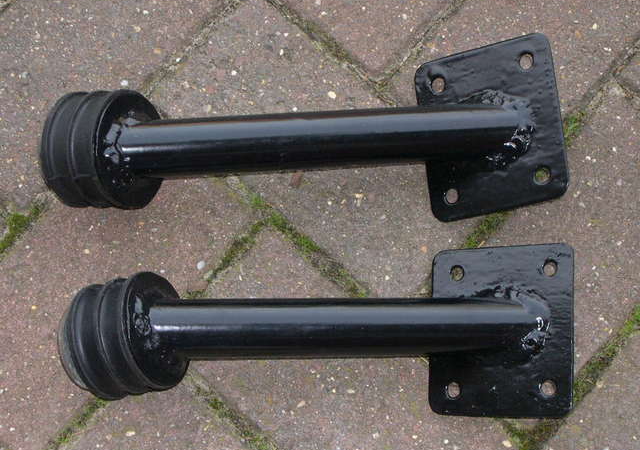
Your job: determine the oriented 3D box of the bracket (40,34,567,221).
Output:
[{"bbox_3d":[-0.013,-0.047,0.890,0.303,0.084,0.100,-4,80,-5],"label":"bracket"}]

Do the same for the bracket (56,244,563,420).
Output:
[{"bbox_3d":[-0.003,0.062,0.872,0.293,0.084,0.102,0,80,-5],"label":"bracket"}]

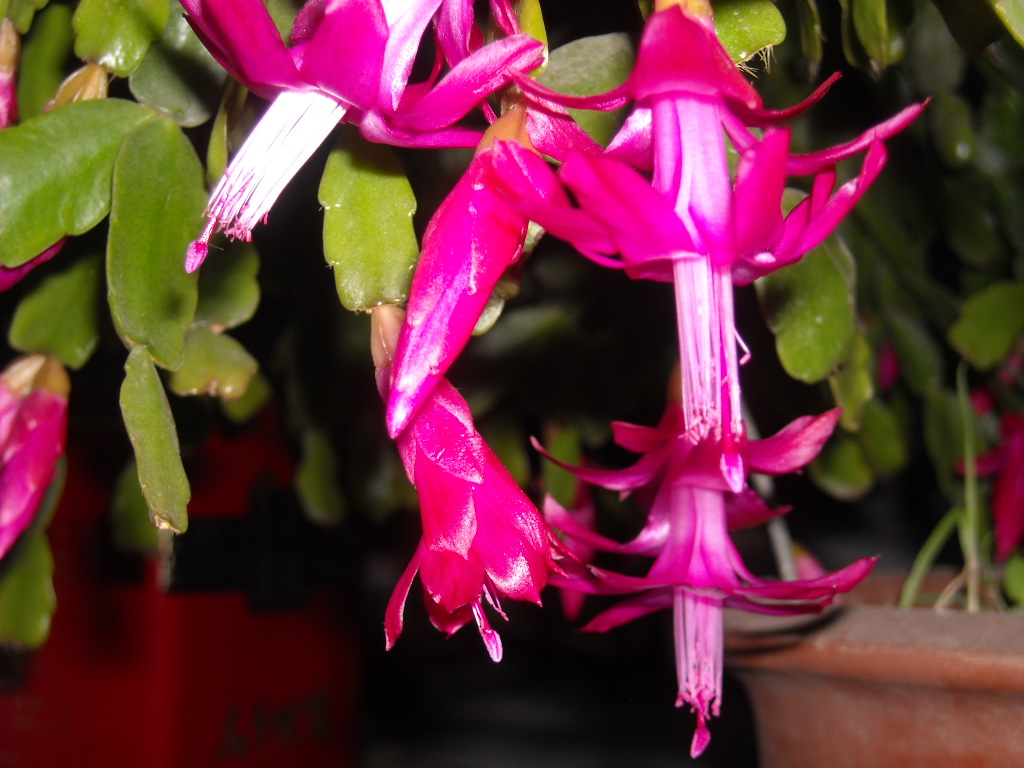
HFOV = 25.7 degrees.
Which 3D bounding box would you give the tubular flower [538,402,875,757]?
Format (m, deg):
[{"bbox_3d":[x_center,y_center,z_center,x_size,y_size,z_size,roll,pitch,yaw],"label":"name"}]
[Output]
[{"bbox_3d":[0.035,0.034,0.410,0.060,0.067,0.056,-3,3,0],"label":"tubular flower"}]

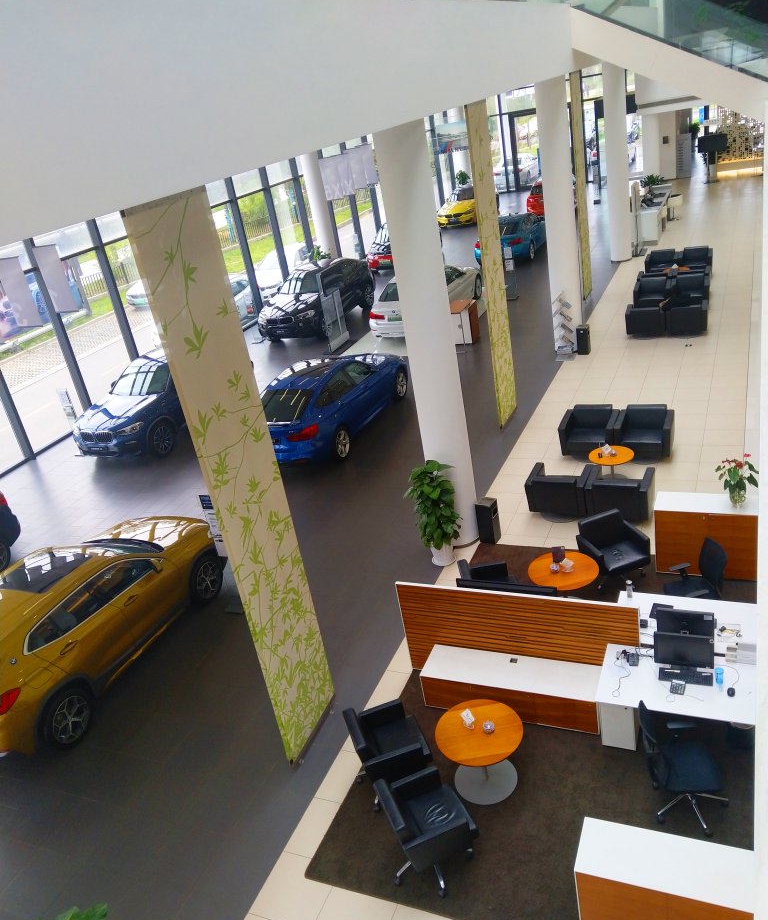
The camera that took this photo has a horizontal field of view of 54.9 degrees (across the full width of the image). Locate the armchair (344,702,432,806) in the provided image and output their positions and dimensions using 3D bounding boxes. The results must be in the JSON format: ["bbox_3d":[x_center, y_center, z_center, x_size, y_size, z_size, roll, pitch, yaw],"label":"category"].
[{"bbox_3d":[0.049,2.828,7.260,0.670,0.800,0.650,-16,26,-12],"label":"armchair"}]

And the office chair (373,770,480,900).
[{"bbox_3d":[0.382,3.169,6.469,0.670,0.800,0.650,-17,26,-13],"label":"office chair"}]

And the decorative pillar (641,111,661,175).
[{"bbox_3d":[12.049,-14.004,33.250,0.800,3.000,0.800,2,28,25],"label":"decorative pillar"}]

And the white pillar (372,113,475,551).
[{"bbox_3d":[0.662,-1.423,10.076,0.645,5.720,0.645,2,26,26],"label":"white pillar"}]

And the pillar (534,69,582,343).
[{"bbox_3d":[3.873,-5.230,16.364,0.650,5.720,0.650,2,26,26],"label":"pillar"}]

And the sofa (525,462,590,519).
[{"bbox_3d":[2.661,0.412,11.070,0.826,0.735,0.762,2,28,26],"label":"sofa"}]

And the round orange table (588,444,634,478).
[{"bbox_3d":[3.592,0.144,11.616,0.675,0.480,0.675,2,28,26],"label":"round orange table"}]

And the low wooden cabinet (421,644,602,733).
[{"bbox_3d":[1.344,2.389,7.756,1.820,0.430,0.480,2,28,26],"label":"low wooden cabinet"}]

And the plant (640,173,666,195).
[{"bbox_3d":[9.776,-10.012,26.875,0.850,0.700,0.800,2,28,26],"label":"plant"}]

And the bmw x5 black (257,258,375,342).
[{"bbox_3d":[-2.010,-4.891,22.115,1.950,1.700,4.880,2,28,26],"label":"bmw x5 black"}]

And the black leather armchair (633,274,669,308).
[{"bbox_3d":[6.815,-4.198,18.688,0.837,0.735,0.791,2,27,25],"label":"black leather armchair"}]

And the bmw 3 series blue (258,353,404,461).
[{"bbox_3d":[-1.137,-1.274,14.941,1.850,1.500,4.800,2,28,26],"label":"bmw 3 series blue"}]

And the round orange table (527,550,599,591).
[{"bbox_3d":[2.231,1.613,9.084,0.835,0.620,0.835,2,28,26],"label":"round orange table"}]

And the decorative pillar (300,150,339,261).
[{"bbox_3d":[-2.275,-9.101,27.004,0.660,5.700,0.660,2,26,26],"label":"decorative pillar"}]

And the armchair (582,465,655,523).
[{"bbox_3d":[3.436,0.449,10.727,0.834,0.730,0.730,2,28,26],"label":"armchair"}]

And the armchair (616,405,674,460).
[{"bbox_3d":[4.307,-0.464,12.189,0.834,0.730,0.730,2,28,26],"label":"armchair"}]

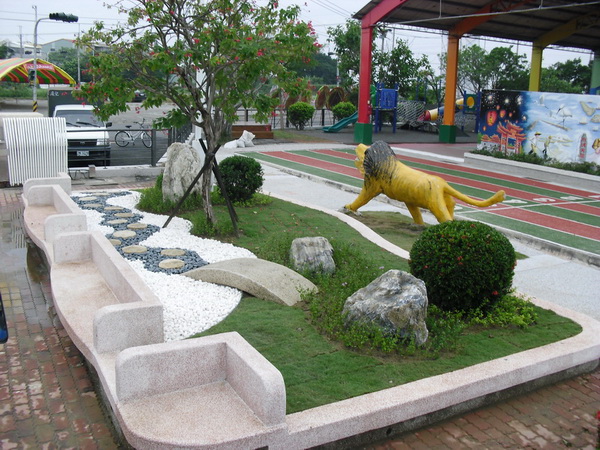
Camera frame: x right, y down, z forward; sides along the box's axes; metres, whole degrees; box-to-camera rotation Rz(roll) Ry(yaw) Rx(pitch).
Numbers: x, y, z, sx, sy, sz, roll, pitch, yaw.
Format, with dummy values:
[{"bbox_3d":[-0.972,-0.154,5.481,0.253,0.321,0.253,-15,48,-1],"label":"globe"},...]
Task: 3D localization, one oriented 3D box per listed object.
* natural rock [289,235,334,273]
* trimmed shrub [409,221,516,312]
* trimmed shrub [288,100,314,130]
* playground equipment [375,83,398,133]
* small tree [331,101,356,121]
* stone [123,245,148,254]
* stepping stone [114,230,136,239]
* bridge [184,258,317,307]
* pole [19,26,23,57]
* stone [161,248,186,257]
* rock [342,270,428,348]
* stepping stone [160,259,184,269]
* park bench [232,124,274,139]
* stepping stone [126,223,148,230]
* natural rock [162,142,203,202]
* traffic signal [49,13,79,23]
[{"bbox_3d":[0.153,0.358,7.269,0.509,0.388,0.408,2,13,0],"label":"natural rock"},{"bbox_3d":[1.561,0.403,6.028,1.000,0.900,1.000,5,12,15],"label":"trimmed shrub"},{"bbox_3d":[0.103,-5.900,33.865,1.423,1.523,1.423,2,13,0],"label":"trimmed shrub"},{"bbox_3d":[4.714,-6.344,33.795,1.200,2.700,1.200,3,12,10],"label":"playground equipment"},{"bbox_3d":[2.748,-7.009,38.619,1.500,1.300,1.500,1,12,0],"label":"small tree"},{"bbox_3d":[-2.145,0.331,8.131,0.330,0.050,0.350,-2,12,-15],"label":"stone"},{"bbox_3d":[-2.500,0.154,8.918,0.340,0.050,0.360,-2,12,-15],"label":"stepping stone"},{"bbox_3d":[-0.563,0.542,6.763,1.560,0.260,0.560,10,15,35],"label":"bridge"},{"bbox_3d":[-38.219,-22.620,85.986,0.300,9.061,0.300,2,13,0],"label":"pole"},{"bbox_3d":[-1.619,0.374,7.988,0.320,0.050,0.330,-2,12,-15],"label":"stone"},{"bbox_3d":[0.722,0.708,5.339,0.703,0.582,0.527,2,13,0],"label":"rock"},{"bbox_3d":[-1.516,0.462,7.405,0.296,0.040,0.296,2,13,0],"label":"stepping stone"},{"bbox_3d":[-2.106,-4.142,27.871,1.782,0.560,0.520,-5,14,-28],"label":"park bench"},{"bbox_3d":[-2.469,0.035,9.483,0.310,0.050,0.320,-2,12,-15],"label":"stepping stone"},{"bbox_3d":[-2.130,-0.933,11.430,0.720,1.130,0.500,0,12,-5],"label":"natural rock"},{"bbox_3d":[-11.749,-10.308,31.000,1.400,0.400,0.400,-5,14,-28],"label":"traffic signal"}]

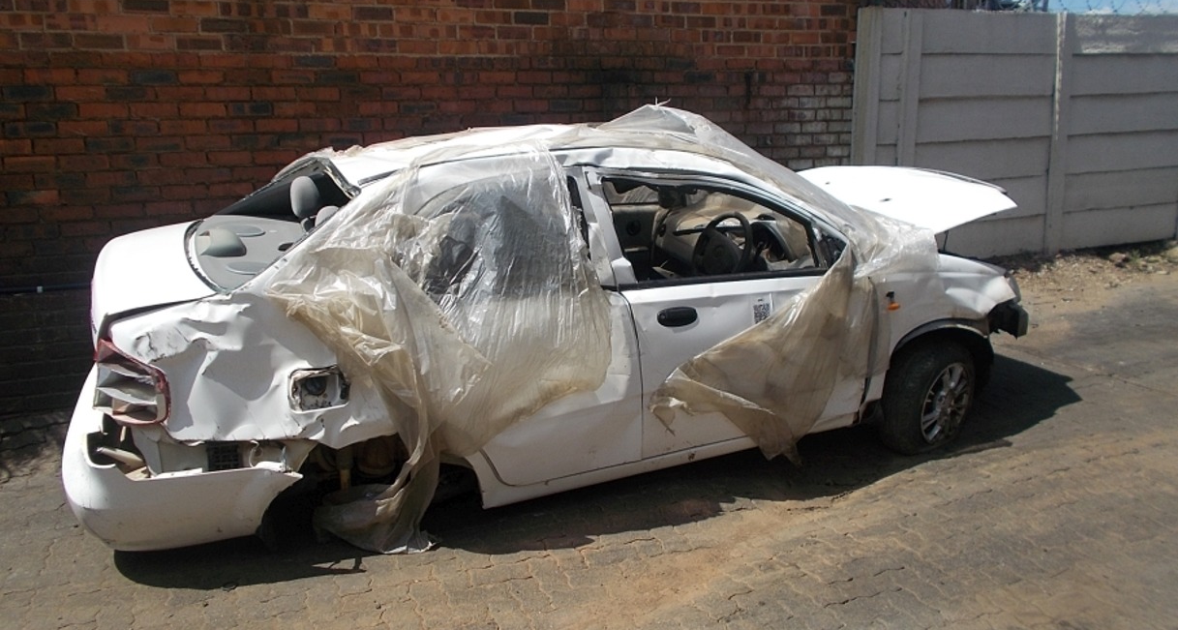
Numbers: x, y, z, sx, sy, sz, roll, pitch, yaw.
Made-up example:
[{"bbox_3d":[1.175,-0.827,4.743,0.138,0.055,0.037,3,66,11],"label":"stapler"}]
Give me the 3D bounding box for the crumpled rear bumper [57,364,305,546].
[{"bbox_3d":[-1.560,0.340,3.449,0.720,0.490,1.630,-7,18,-21],"label":"crumpled rear bumper"}]

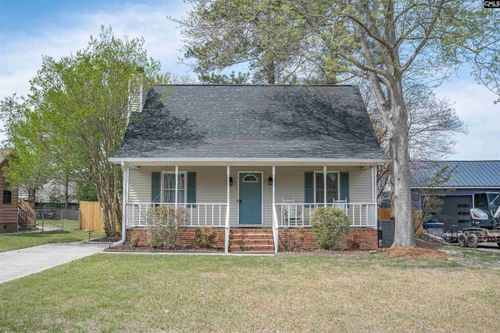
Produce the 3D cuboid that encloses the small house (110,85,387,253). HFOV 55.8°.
[{"bbox_3d":[0.030,-0.330,22.000,10.200,7.100,10.100,0,-3,0],"label":"small house"}]

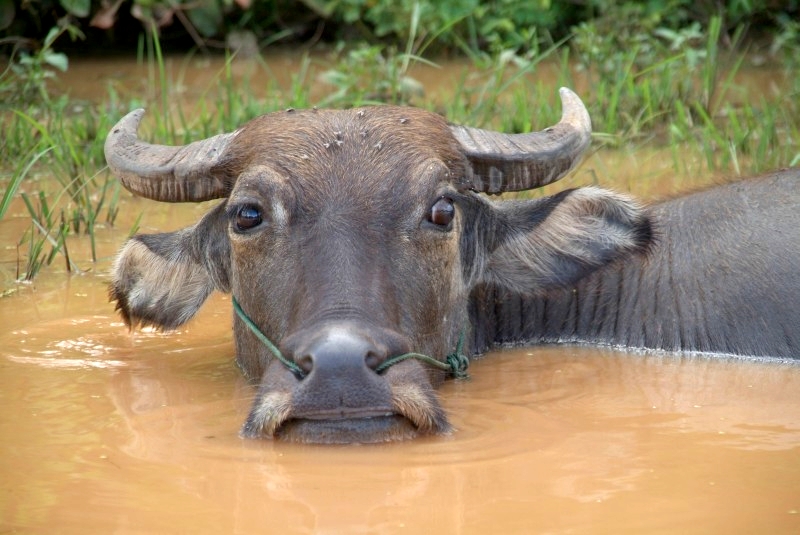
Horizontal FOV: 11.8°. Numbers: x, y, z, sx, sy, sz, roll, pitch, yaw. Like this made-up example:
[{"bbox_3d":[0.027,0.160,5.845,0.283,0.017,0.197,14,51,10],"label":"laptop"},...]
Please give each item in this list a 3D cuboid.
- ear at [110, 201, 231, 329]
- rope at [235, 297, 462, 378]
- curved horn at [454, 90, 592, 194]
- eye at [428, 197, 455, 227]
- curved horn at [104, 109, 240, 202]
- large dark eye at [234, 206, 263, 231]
[{"bbox_3d":[-0.265,-0.004,4.470,0.140,0.135,0.090,3,12,15],"label":"ear"},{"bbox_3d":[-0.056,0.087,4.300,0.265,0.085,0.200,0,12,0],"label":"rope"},{"bbox_3d":[0.141,-0.147,4.490,0.162,0.103,0.120,0,12,0],"label":"curved horn"},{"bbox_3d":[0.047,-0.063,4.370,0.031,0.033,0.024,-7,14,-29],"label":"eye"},{"bbox_3d":[-0.264,-0.130,4.490,0.155,0.088,0.115,0,12,0],"label":"curved horn"},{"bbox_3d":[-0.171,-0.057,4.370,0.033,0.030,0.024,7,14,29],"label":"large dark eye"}]

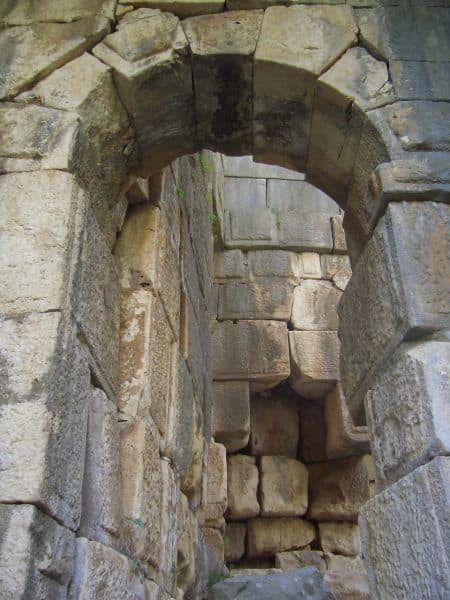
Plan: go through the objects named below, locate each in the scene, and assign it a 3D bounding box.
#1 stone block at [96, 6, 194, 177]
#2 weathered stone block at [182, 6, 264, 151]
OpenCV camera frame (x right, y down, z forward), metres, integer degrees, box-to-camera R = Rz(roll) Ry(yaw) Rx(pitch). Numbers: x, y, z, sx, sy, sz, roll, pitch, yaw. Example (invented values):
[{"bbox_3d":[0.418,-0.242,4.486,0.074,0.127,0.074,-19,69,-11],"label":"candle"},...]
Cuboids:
[{"bbox_3d":[-0.503,-1.365,4.472,0.580,0.610,0.840,0,-30,0],"label":"stone block"},{"bbox_3d":[-0.008,-1.444,4.524,0.510,0.415,0.850,0,-30,0],"label":"weathered stone block"}]

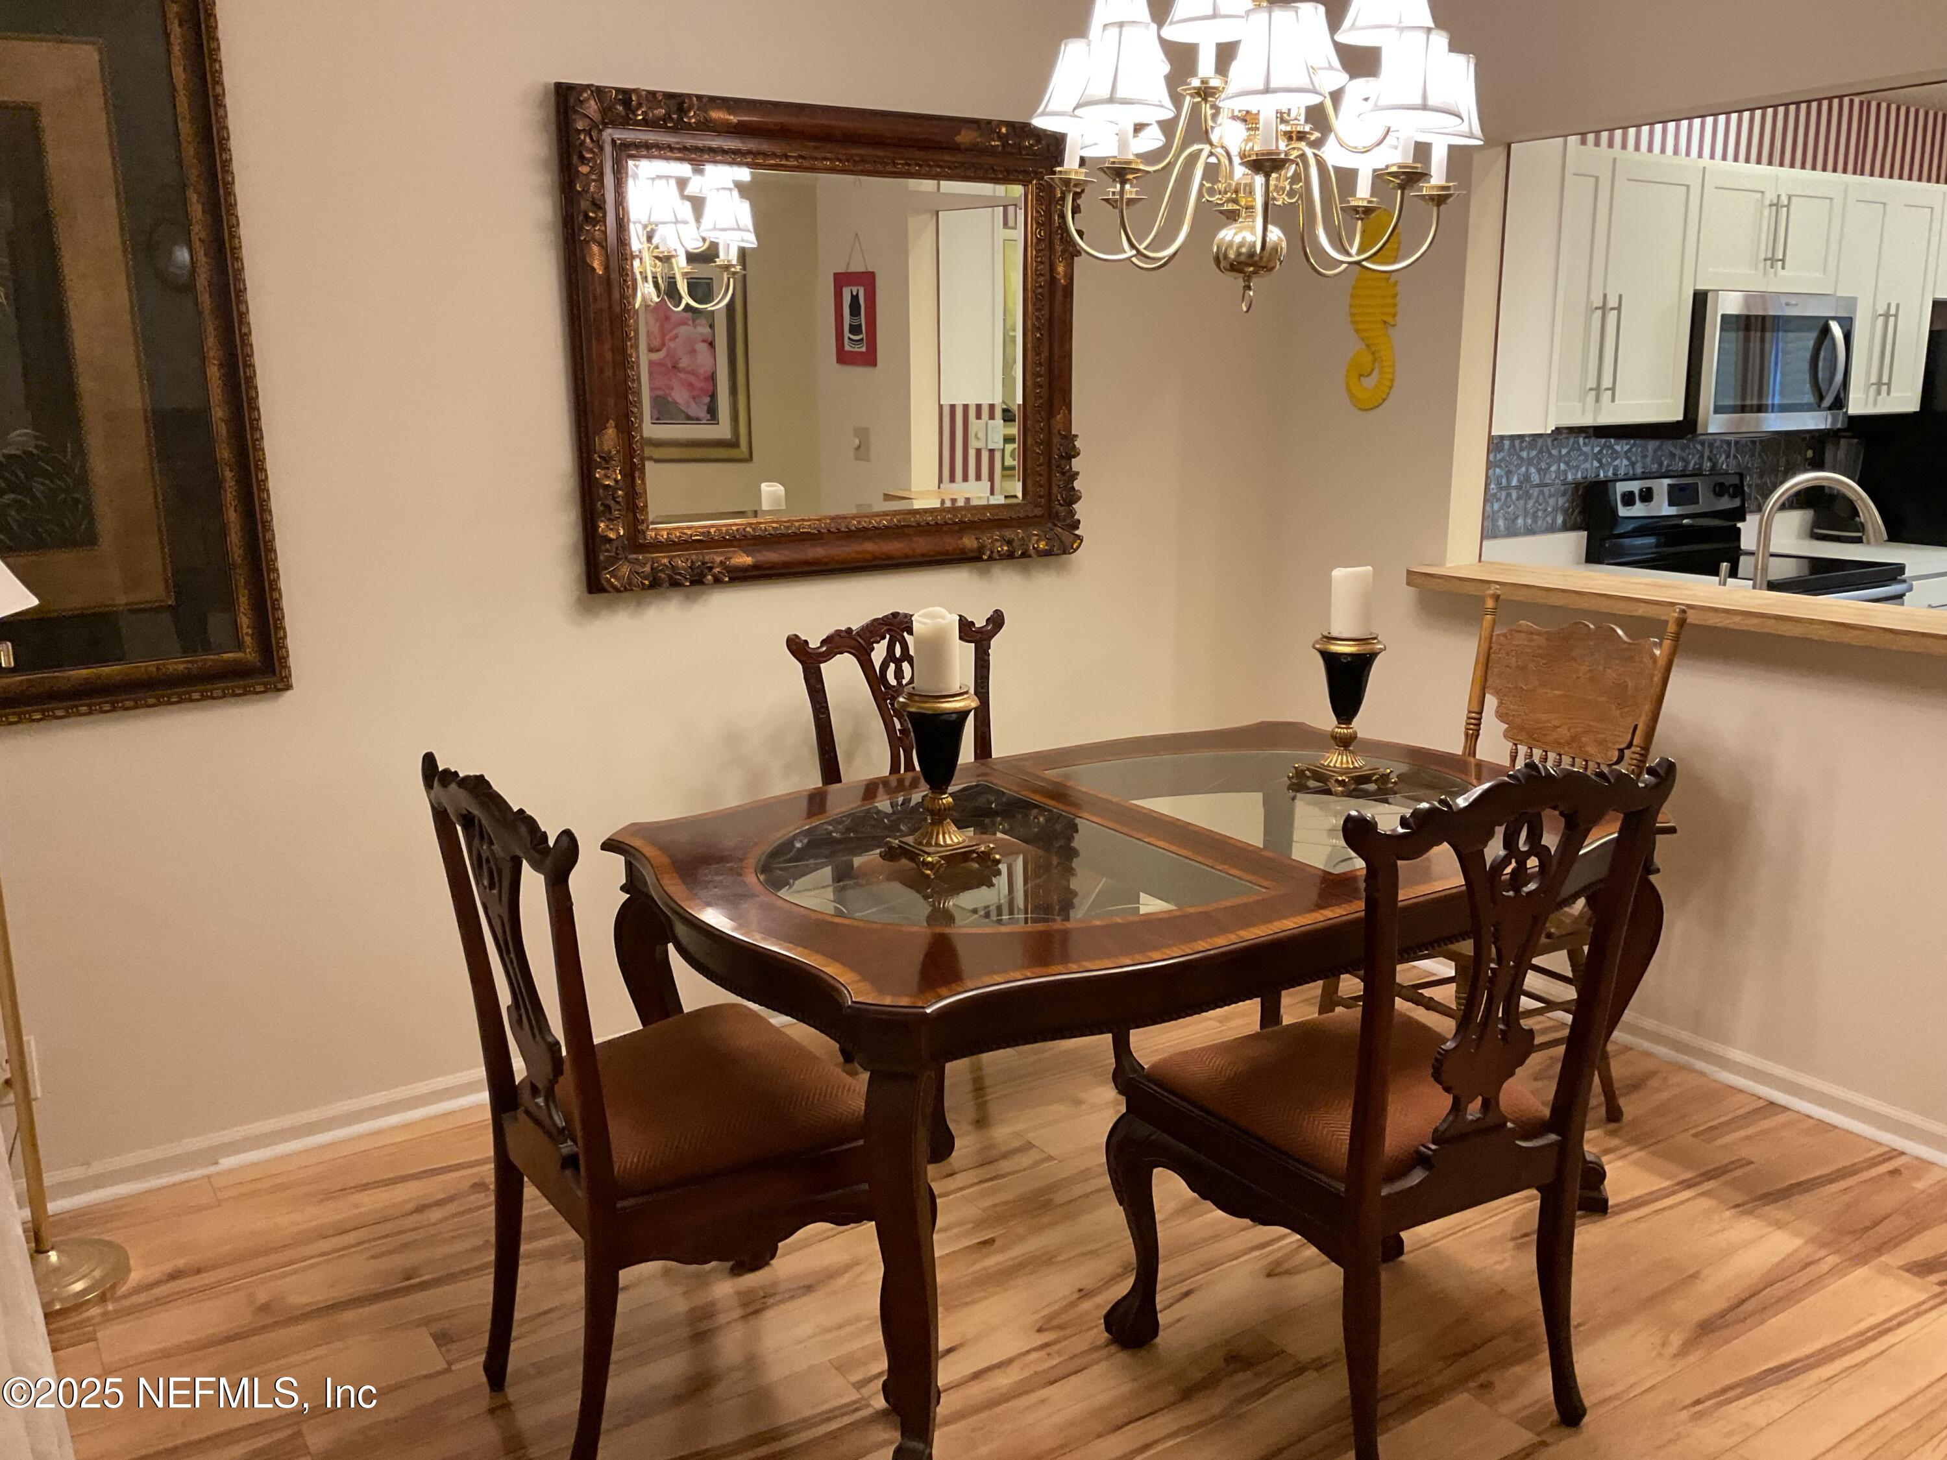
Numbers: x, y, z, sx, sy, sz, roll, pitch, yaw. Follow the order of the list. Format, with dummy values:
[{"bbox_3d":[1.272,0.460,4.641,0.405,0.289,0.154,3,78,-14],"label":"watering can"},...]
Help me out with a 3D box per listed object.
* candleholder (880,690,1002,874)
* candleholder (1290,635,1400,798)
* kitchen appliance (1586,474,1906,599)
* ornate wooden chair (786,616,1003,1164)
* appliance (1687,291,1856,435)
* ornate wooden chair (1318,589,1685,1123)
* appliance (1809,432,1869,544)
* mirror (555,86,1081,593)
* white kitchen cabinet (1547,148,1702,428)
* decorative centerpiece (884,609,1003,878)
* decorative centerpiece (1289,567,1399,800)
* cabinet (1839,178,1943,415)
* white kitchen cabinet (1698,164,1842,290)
[{"bbox_3d":[-0.053,0.077,2.691,0.140,0.290,0.140,-9,15,-33],"label":"candleholder"},{"bbox_3d":[0.724,-0.038,3.160,0.140,0.290,0.140,-9,15,-33],"label":"candleholder"},{"bbox_3d":[2.416,-0.182,5.125,0.760,1.155,0.660,-9,15,-33],"label":"kitchen appliance"},{"bbox_3d":[-0.004,0.294,3.518,0.570,1.020,0.560,-9,16,-34],"label":"ornate wooden chair"},{"bbox_3d":[2.322,-1.133,5.032,0.760,0.407,0.420,-9,15,-33],"label":"appliance"},{"bbox_3d":[1.070,0.279,3.406,0.570,1.080,0.470,-8,15,-31],"label":"ornate wooden chair"},{"bbox_3d":[2.991,-0.838,5.637,0.180,0.370,0.200,-9,15,-33],"label":"appliance"},{"bbox_3d":[-0.285,-0.852,3.627,1.235,0.995,0.070,-9,15,-33],"label":"mirror"},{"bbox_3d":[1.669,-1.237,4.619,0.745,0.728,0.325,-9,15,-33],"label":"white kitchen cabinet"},{"bbox_3d":[-0.053,0.014,2.677,0.140,0.420,0.140,-9,15,-33],"label":"decorative centerpiece"},{"bbox_3d":[0.694,-0.102,3.041,0.154,0.410,0.154,-9,15,-33],"label":"decorative centerpiece"},{"bbox_3d":[2.845,-1.418,5.389,0.570,0.729,0.325,-9,15,-33],"label":"cabinet"},{"bbox_3d":[2.390,-1.579,5.191,0.765,0.375,0.330,-9,15,-33],"label":"white kitchen cabinet"}]

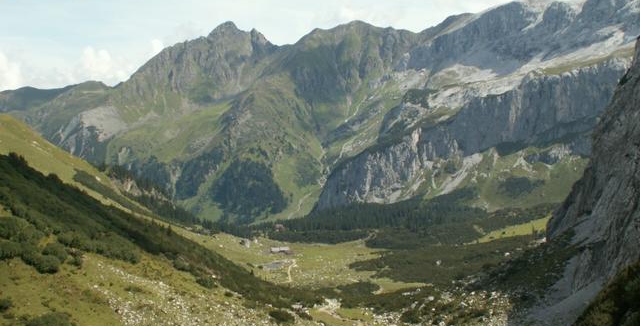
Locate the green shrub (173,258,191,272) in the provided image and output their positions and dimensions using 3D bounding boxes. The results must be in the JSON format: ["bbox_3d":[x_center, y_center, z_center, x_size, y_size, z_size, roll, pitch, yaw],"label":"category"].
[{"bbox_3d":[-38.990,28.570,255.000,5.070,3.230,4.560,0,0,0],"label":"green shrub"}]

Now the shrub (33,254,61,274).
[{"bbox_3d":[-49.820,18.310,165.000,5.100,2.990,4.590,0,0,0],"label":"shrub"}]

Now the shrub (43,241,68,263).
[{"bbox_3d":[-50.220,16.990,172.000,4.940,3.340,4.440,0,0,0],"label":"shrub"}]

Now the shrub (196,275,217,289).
[{"bbox_3d":[-30.070,31.660,240.000,5.300,3.040,4.770,0,0,0],"label":"shrub"}]

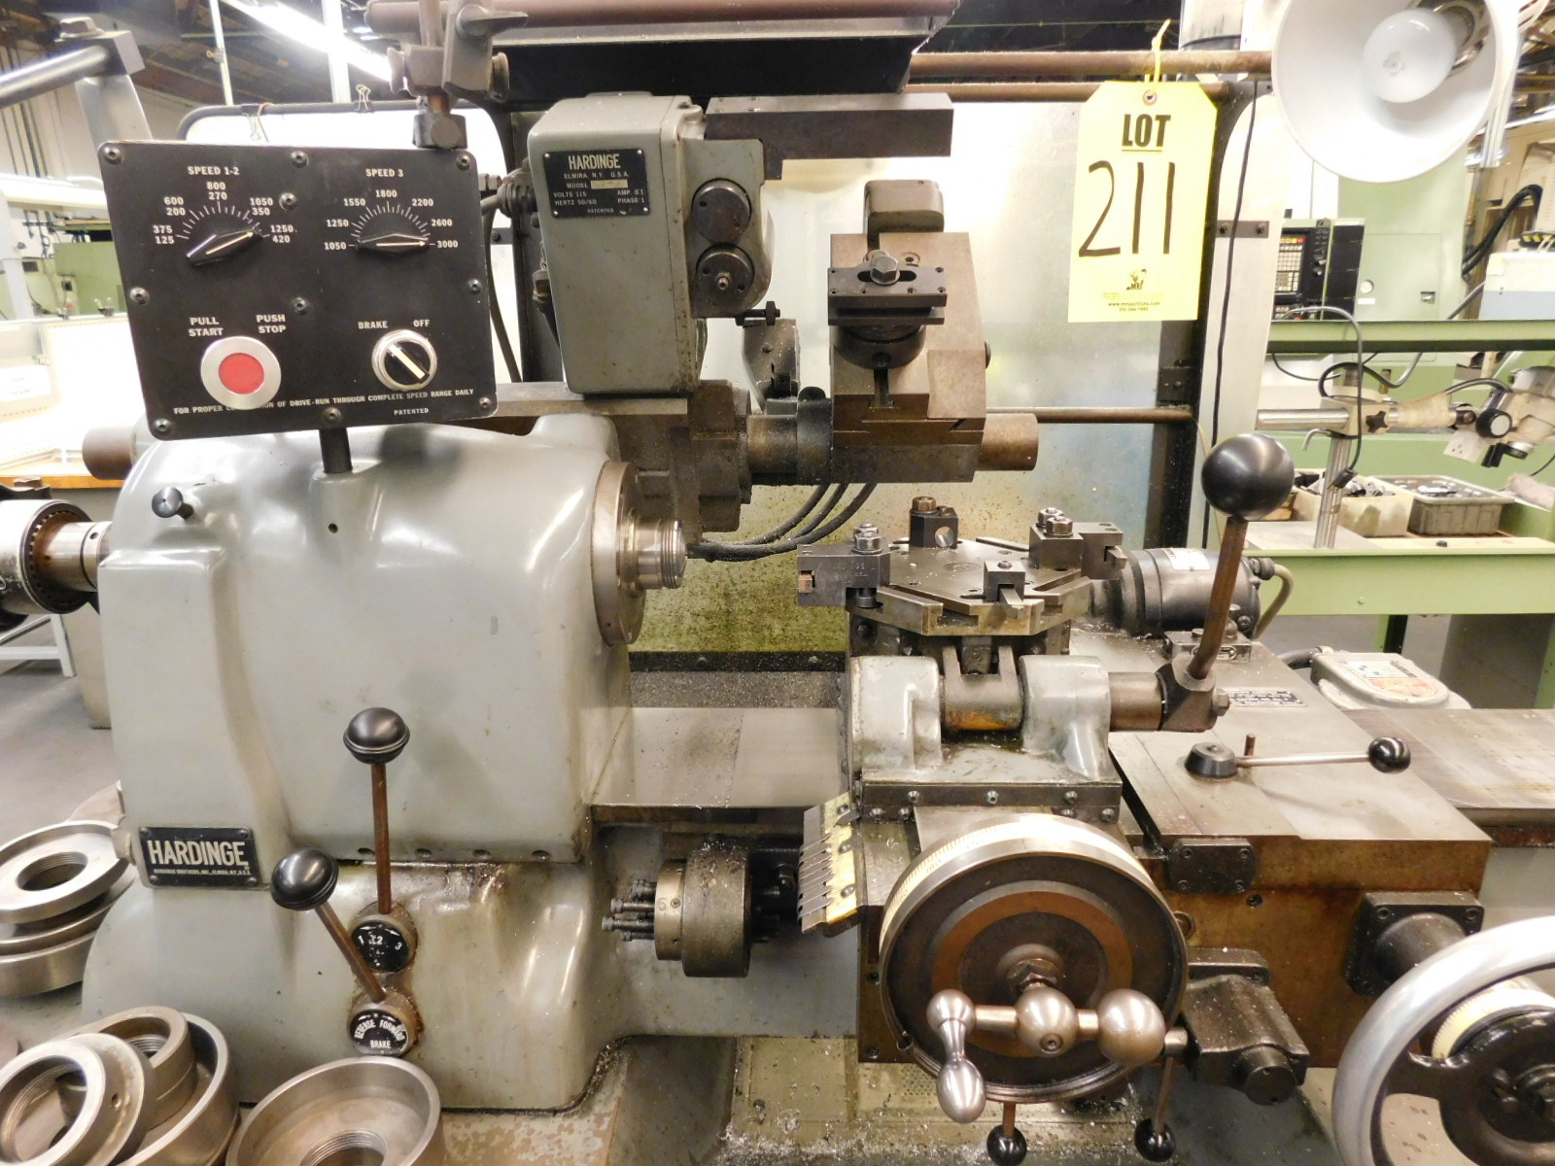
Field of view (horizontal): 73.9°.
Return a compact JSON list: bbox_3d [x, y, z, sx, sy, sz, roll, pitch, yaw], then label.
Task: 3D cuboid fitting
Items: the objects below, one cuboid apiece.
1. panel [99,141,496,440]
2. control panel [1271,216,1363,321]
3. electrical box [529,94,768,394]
[{"bbox_3d":[-0.320,-0.201,0.719,0.222,0.180,0.066,-8,16,-22],"label":"panel"},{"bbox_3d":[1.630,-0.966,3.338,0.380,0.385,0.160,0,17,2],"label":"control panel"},{"bbox_3d":[-0.104,-0.316,0.956,0.185,0.234,0.145,0,38,2],"label":"electrical box"}]

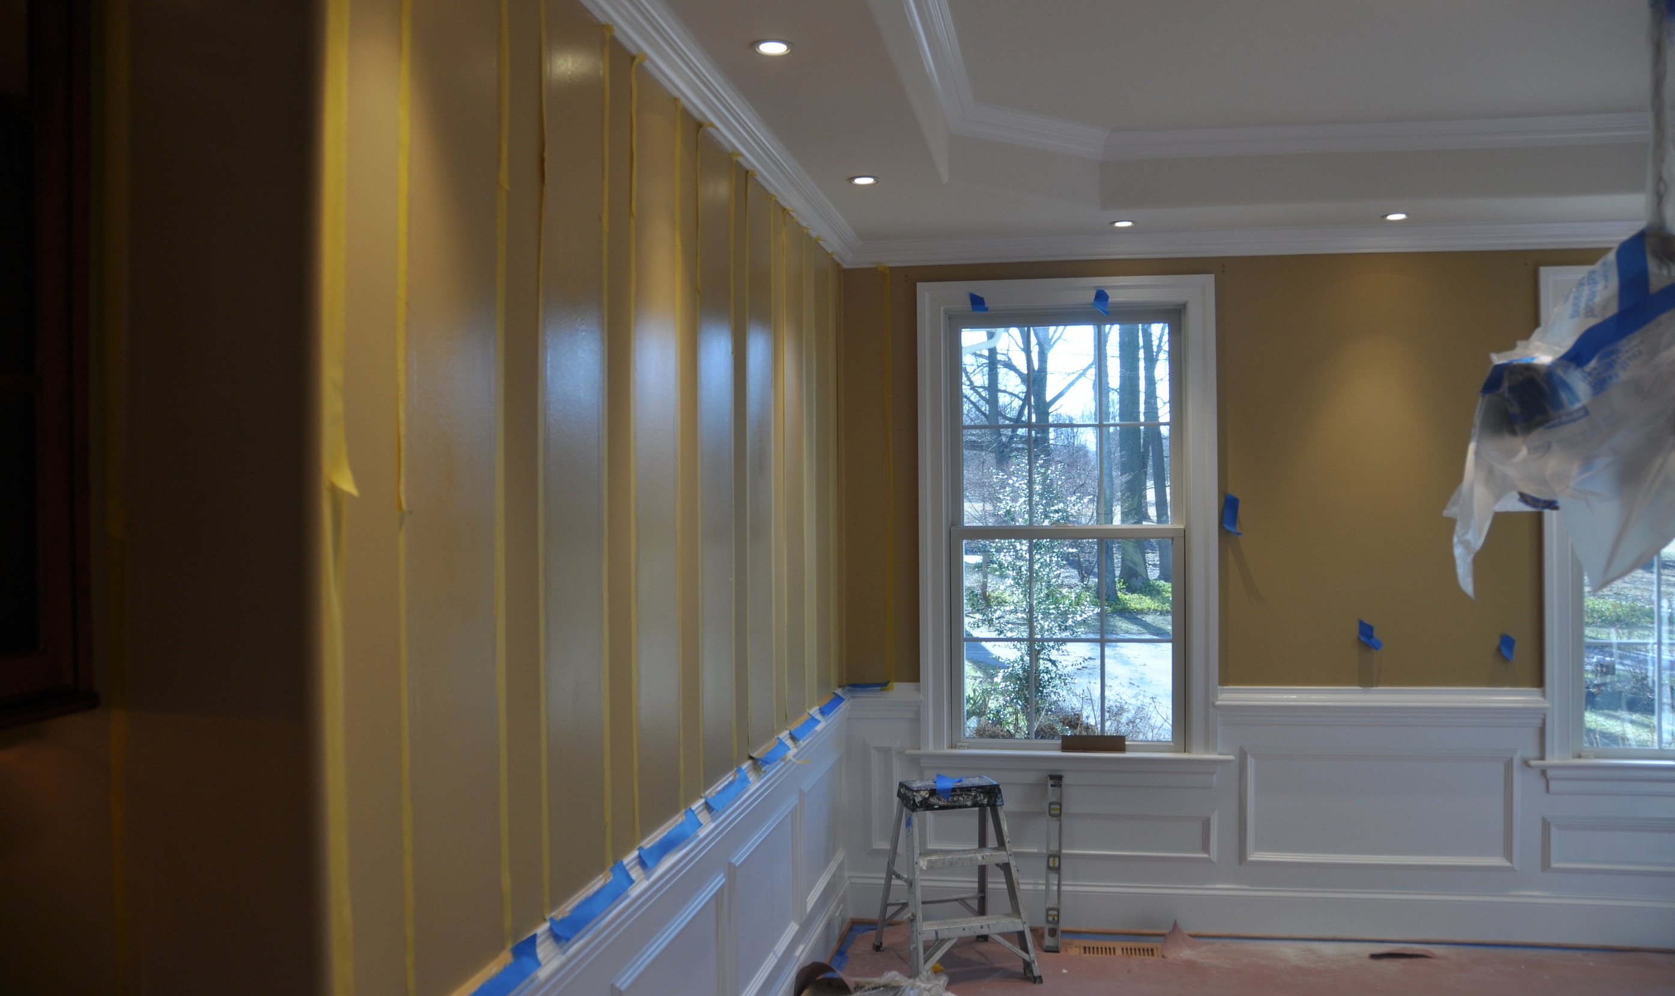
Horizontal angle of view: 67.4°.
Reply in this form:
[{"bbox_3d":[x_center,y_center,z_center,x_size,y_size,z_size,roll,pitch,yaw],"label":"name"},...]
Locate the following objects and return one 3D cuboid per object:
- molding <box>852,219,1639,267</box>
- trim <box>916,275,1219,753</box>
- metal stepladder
[{"bbox_3d":[1.557,-0.960,4.749,3.078,0.085,0.078,0,-1,6],"label":"molding"},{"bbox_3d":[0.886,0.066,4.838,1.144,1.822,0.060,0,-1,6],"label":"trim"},{"bbox_3d":[0.412,1.335,4.440,0.455,0.640,0.456,0,-1,-14],"label":"metal stepladder"}]

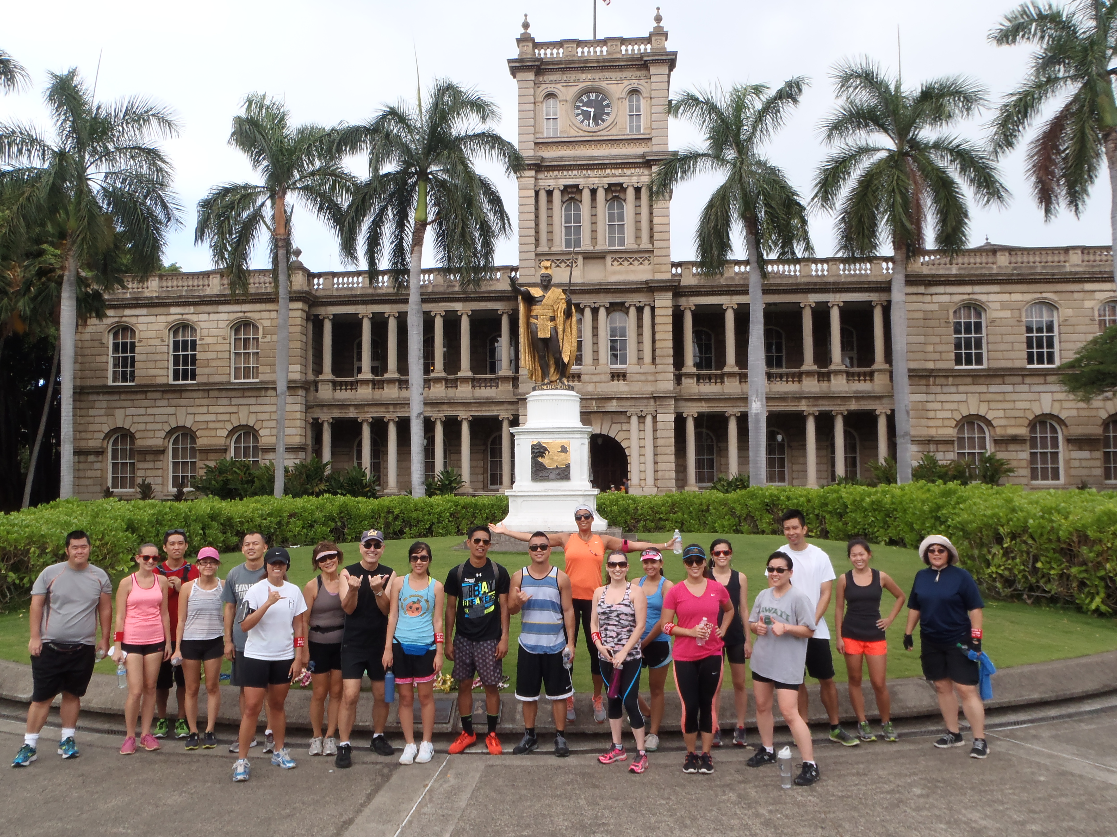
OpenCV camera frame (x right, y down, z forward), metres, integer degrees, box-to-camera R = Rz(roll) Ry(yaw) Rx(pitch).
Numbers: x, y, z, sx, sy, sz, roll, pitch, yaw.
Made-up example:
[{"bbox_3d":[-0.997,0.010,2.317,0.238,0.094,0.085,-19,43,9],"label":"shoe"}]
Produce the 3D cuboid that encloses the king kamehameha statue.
[{"bbox_3d":[-0.314,-1.924,18.622,1.319,2.602,1.050,-1,-3,5],"label":"king kamehameha statue"}]

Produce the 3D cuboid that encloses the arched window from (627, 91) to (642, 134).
[{"bbox_3d":[3.629,-14.509,42.832,0.670,2.030,0.250,-1,-4,5],"label":"arched window"}]

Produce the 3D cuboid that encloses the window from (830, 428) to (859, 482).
[{"bbox_3d":[15.415,2.019,48.623,1.537,2.957,0.250,-1,-4,5],"label":"window"}]

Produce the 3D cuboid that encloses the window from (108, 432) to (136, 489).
[{"bbox_3d":[-21.158,2.099,43.959,1.420,2.830,0.250,-1,-4,5],"label":"window"}]

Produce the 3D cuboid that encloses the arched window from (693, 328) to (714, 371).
[{"bbox_3d":[7.260,-3.213,46.406,1.400,2.890,0.250,-1,-4,5],"label":"arched window"}]

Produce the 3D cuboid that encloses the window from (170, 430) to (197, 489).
[{"bbox_3d":[-18.068,2.054,43.696,1.420,2.830,0.250,-1,-4,5],"label":"window"}]

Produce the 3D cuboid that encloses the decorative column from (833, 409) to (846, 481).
[{"bbox_3d":[13.104,1.445,42.066,0.660,3.660,0.640,-1,-4,5],"label":"decorative column"}]

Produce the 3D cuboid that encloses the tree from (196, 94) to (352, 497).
[{"bbox_3d":[-10.468,-4.224,33.491,5.472,15.969,5.472,-1,-4,5],"label":"tree"}]

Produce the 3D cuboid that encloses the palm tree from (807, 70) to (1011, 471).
[{"bbox_3d":[11.529,-4.308,29.316,6.300,14.771,6.300,-1,-3,5],"label":"palm tree"}]

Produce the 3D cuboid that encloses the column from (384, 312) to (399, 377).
[{"bbox_3d":[-8.095,-3.603,44.220,0.660,3.190,0.640,-1,-4,5],"label":"column"}]

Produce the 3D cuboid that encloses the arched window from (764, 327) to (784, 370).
[{"bbox_3d":[11.581,-3.523,49.296,1.522,3.018,0.250,-1,-4,5],"label":"arched window"}]

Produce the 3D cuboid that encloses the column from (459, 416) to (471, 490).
[{"bbox_3d":[-4.732,1.801,45.962,0.680,3.867,0.650,-1,-4,5],"label":"column"}]

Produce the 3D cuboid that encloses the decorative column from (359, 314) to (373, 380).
[{"bbox_3d":[-9.080,-3.401,42.596,0.557,3.031,0.557,-1,-3,5],"label":"decorative column"}]

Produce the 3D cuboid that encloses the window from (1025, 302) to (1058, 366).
[{"bbox_3d":[21.204,-3.678,39.671,1.268,2.857,0.250,-1,-3,5],"label":"window"}]

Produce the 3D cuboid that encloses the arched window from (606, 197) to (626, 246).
[{"bbox_3d":[2.659,-8.959,41.411,0.886,2.268,0.250,-1,-3,5],"label":"arched window"}]

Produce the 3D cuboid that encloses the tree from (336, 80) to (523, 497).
[{"bbox_3d":[-4.666,-4.415,32.695,6.456,16.108,6.456,-1,-4,5],"label":"tree"}]

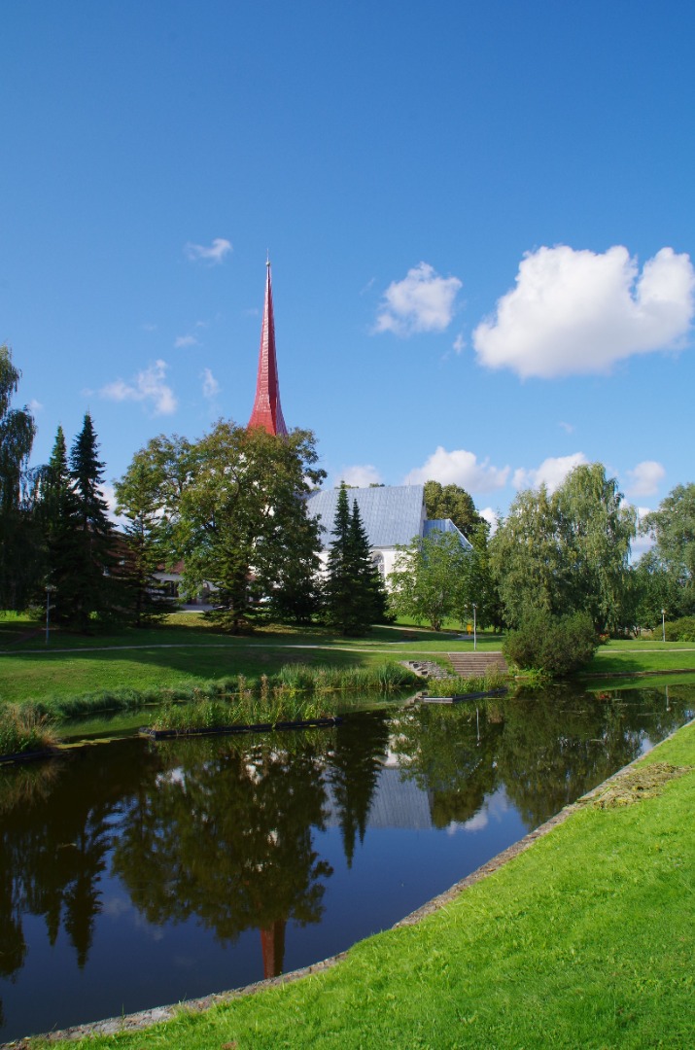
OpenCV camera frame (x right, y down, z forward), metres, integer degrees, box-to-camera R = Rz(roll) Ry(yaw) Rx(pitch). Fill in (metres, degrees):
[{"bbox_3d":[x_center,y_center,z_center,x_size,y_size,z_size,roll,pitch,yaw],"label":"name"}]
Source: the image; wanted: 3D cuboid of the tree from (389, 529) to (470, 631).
[{"bbox_3d":[8.511,5.594,79.991,8.200,10.392,8.200,-1,-8,0],"label":"tree"}]

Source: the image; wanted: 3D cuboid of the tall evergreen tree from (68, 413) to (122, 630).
[{"bbox_3d":[-17.848,-0.354,54.638,4.000,15.383,4.000,-1,-8,0],"label":"tall evergreen tree"}]

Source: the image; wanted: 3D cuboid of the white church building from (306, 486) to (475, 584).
[{"bbox_3d":[5.181,3.196,113.168,27.500,17.462,14.200,-3,-8,13],"label":"white church building"}]

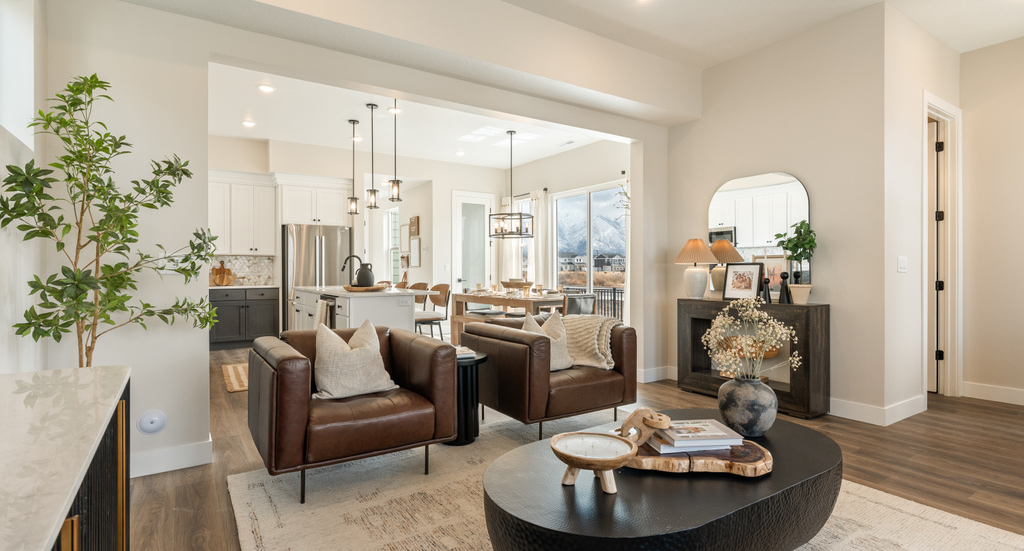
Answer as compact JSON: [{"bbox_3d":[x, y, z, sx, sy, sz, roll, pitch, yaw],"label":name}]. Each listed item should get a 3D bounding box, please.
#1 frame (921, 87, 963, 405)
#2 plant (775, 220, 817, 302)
[{"bbox_3d":[3.579,-0.193,4.094,0.860,2.545,0.150,0,0,-32],"label":"frame"},{"bbox_3d":[2.197,-0.101,3.749,0.270,0.645,0.280,0,0,-34],"label":"plant"}]

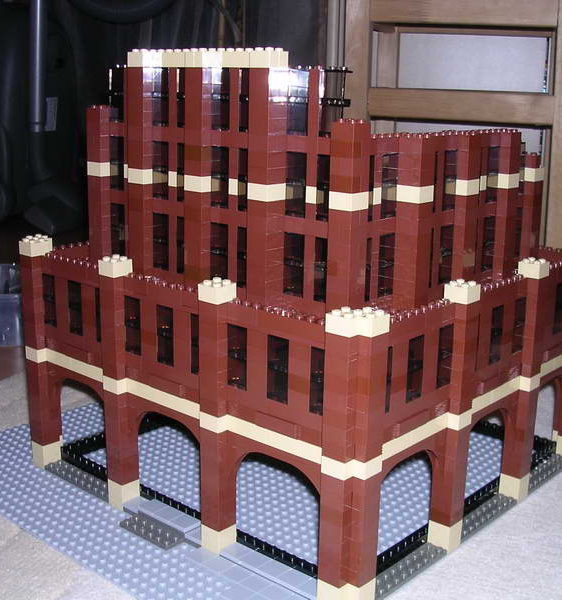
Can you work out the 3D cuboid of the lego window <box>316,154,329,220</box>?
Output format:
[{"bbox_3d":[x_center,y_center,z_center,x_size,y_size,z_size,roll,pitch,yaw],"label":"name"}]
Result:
[{"bbox_3d":[0.029,-0.064,0.509,0.016,0.038,0.008,13,19,40],"label":"lego window"}]

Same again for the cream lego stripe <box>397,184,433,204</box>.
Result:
[{"bbox_3d":[0.082,-0.065,0.533,0.016,0.010,0.016,13,19,40],"label":"cream lego stripe"}]

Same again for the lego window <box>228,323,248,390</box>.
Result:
[{"bbox_3d":[-0.023,0.033,0.525,0.016,0.038,0.008,13,19,40],"label":"lego window"}]

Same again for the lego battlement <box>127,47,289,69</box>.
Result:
[{"bbox_3d":[-0.049,-0.150,0.544,0.128,0.011,0.016,13,19,40],"label":"lego battlement"}]

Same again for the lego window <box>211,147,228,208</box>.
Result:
[{"bbox_3d":[-0.036,-0.077,0.553,0.016,0.038,0.007,13,18,40],"label":"lego window"}]

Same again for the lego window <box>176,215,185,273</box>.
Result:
[{"bbox_3d":[-0.061,-0.036,0.586,0.016,0.038,0.007,13,18,40],"label":"lego window"}]

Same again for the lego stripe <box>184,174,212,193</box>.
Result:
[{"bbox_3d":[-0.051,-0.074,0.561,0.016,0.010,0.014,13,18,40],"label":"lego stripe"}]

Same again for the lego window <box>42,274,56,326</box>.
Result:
[{"bbox_3d":[-0.167,0.000,0.647,0.016,0.038,0.007,13,18,40],"label":"lego window"}]

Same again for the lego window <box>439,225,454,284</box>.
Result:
[{"bbox_3d":[0.105,-0.030,0.575,0.007,0.038,0.016,13,18,40],"label":"lego window"}]

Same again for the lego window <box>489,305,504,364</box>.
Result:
[{"bbox_3d":[0.138,0.023,0.579,0.008,0.038,0.016,13,19,40],"label":"lego window"}]

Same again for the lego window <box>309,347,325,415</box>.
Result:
[{"bbox_3d":[0.025,0.044,0.484,0.016,0.038,0.008,13,19,40],"label":"lego window"}]

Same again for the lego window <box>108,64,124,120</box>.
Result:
[{"bbox_3d":[-0.114,-0.145,0.620,0.016,0.038,0.007,13,18,40],"label":"lego window"}]

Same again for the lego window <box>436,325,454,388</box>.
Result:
[{"bbox_3d":[0.096,0.034,0.532,0.007,0.038,0.016,13,18,40],"label":"lego window"}]

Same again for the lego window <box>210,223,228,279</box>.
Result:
[{"bbox_3d":[-0.037,-0.030,0.566,0.016,0.038,0.007,13,18,40],"label":"lego window"}]

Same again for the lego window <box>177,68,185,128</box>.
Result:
[{"bbox_3d":[-0.059,-0.129,0.562,0.016,0.038,0.007,13,18,40],"label":"lego window"}]

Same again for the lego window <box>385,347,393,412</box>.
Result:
[{"bbox_3d":[0.053,0.044,0.486,0.008,0.038,0.016,13,19,40],"label":"lego window"}]

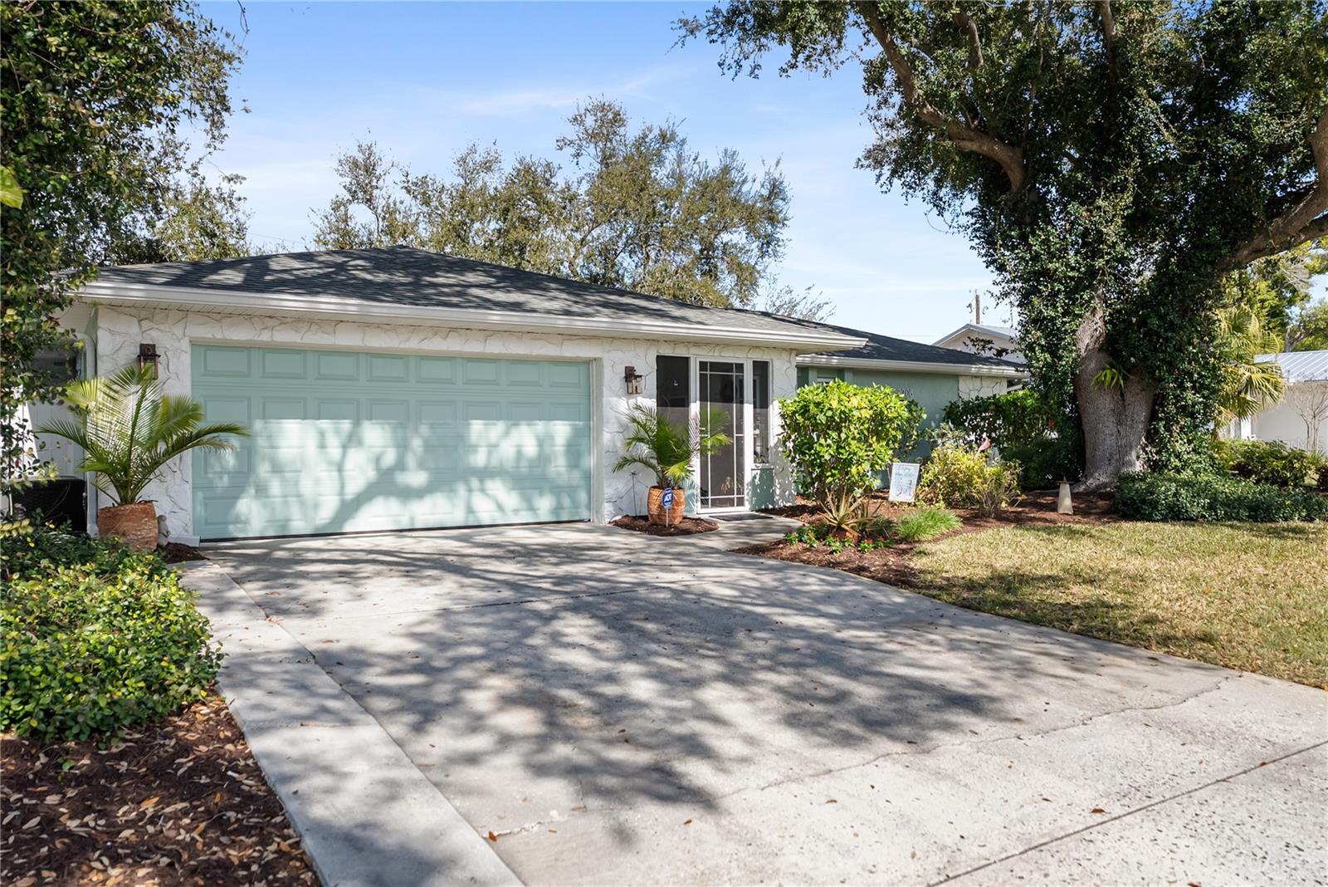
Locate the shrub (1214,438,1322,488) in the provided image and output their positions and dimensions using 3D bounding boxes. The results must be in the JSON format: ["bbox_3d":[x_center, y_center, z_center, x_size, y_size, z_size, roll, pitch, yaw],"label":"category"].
[{"bbox_3d":[12.950,0.420,19.000,2.100,1.070,1.700,0,0,-31],"label":"shrub"}]

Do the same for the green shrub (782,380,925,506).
[{"bbox_3d":[2.570,0.010,12.200,1.950,1.770,1.750,0,0,-31],"label":"green shrub"}]

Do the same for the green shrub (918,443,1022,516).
[{"bbox_3d":[4.170,0.480,12.100,1.380,0.960,1.200,0,0,-31],"label":"green shrub"}]

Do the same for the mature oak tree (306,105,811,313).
[{"bbox_3d":[-3.350,-4.700,27.000,14.500,11.400,12.000,0,0,-31],"label":"mature oak tree"}]

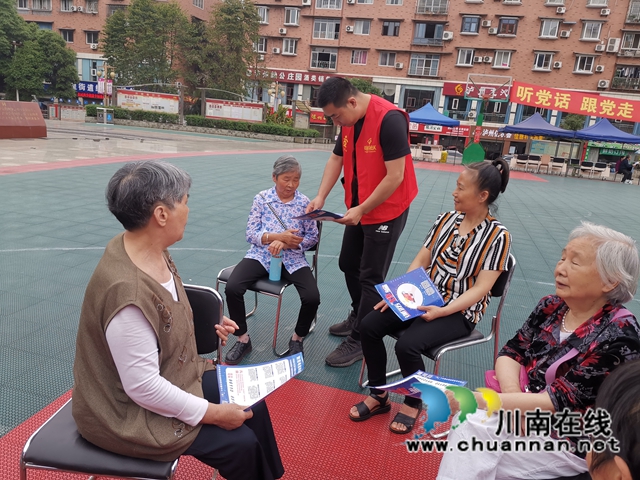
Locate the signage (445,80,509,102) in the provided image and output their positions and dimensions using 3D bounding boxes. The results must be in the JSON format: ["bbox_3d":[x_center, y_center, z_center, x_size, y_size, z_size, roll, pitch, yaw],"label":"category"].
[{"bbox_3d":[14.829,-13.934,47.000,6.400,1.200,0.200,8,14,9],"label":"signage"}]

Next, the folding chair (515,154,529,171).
[{"bbox_3d":[9.664,-3.751,23.929,0.510,0.820,0.550,8,14,10],"label":"folding chair"}]

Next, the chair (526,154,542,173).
[{"bbox_3d":[10.211,-3.654,23.745,0.510,0.820,0.550,8,14,10],"label":"chair"}]

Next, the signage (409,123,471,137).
[{"bbox_3d":[11.583,-10.922,49.157,6.278,1.095,0.200,7,13,9],"label":"signage"}]

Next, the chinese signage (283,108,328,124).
[{"bbox_3d":[-1.429,-12.649,51.139,4.496,1.238,0.200,7,13,9],"label":"chinese signage"}]

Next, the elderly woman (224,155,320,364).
[{"bbox_3d":[-0.293,0.087,3.192,0.580,1.220,0.740,7,13,11],"label":"elderly woman"}]

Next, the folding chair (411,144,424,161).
[{"bbox_3d":[4.754,-4.316,24.298,0.510,0.820,0.550,8,14,10],"label":"folding chair"}]

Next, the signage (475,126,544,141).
[{"bbox_3d":[18.117,-10.199,48.132,6.846,1.072,0.200,7,13,9],"label":"signage"}]

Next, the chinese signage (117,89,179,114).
[{"bbox_3d":[-10.337,-8.275,30.000,3.750,1.200,0.120,6,13,1],"label":"chinese signage"}]

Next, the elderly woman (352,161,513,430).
[{"bbox_3d":[0.589,0.255,2.588,0.850,1.300,0.530,-6,18,-39],"label":"elderly woman"}]

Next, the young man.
[{"bbox_3d":[0.264,-0.093,3.121,0.600,1.690,0.550,-4,15,-34],"label":"young man"}]

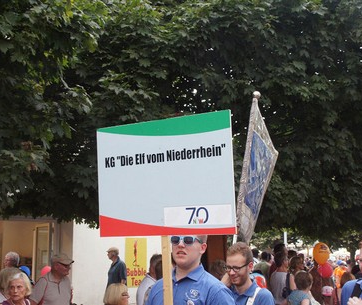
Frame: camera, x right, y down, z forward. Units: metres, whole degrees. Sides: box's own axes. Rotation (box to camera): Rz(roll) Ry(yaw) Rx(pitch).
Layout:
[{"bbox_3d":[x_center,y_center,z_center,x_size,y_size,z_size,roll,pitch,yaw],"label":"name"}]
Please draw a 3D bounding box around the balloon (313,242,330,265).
[{"bbox_3d":[2.123,1.530,10.000,0.247,0.335,0.247,0,-10,-3],"label":"balloon"}]

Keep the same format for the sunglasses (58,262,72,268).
[{"bbox_3d":[-1.268,1.229,7.200,0.145,0.045,0.145,11,-2,31],"label":"sunglasses"}]

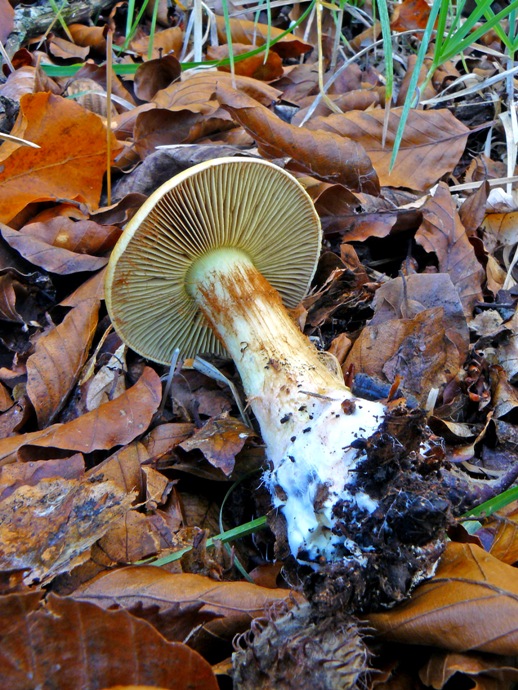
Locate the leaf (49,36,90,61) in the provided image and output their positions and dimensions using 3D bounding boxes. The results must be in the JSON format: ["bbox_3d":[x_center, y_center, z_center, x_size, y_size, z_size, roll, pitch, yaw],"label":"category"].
[{"bbox_3d":[-0.103,-0.162,0.467,0.022,0.008,0.016,0,63,0],"label":"leaf"}]

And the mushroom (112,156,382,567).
[{"bbox_3d":[0.002,-0.001,0.237,0.070,0.070,0.105,-16,47,-17],"label":"mushroom"}]

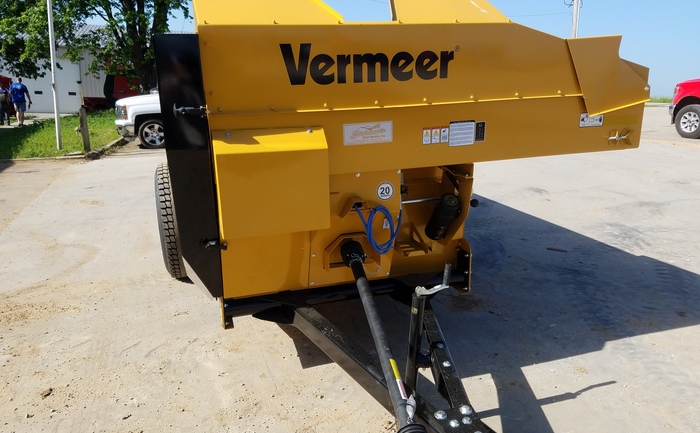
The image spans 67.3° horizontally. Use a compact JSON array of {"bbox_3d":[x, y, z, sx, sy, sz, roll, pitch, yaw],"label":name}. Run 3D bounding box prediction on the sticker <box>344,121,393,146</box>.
[{"bbox_3d":[0.093,-0.417,2.651,0.257,0.107,0.006,-6,14,-15],"label":"sticker"}]

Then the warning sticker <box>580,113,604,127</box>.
[{"bbox_3d":[1.377,-0.549,2.988,0.156,0.082,0.006,-6,14,-15],"label":"warning sticker"}]

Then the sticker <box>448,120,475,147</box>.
[{"bbox_3d":[0.597,-0.441,2.790,0.144,0.130,0.006,-6,14,-15],"label":"sticker"}]

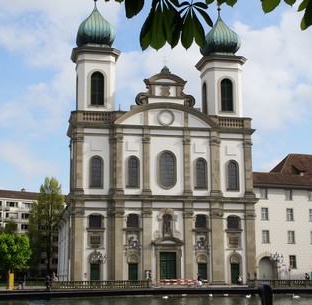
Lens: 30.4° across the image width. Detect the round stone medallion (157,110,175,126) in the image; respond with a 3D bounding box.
[{"bbox_3d":[1.527,-5.162,86.761,2.600,2.600,0.300,2,-11,-10],"label":"round stone medallion"}]

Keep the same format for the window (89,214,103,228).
[{"bbox_3d":[-9.040,10.289,85.818,2.055,2.157,0.500,2,-12,-10],"label":"window"}]

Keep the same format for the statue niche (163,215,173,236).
[{"bbox_3d":[1.690,10.732,84.093,1.488,3.225,0.800,2,-12,-10],"label":"statue niche"}]

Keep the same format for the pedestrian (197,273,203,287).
[{"bbox_3d":[5.609,16.339,73.500,0.600,1.720,0.500,2,-12,-10],"label":"pedestrian"}]

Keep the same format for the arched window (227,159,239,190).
[{"bbox_3d":[12.142,3.689,91.198,2.117,4.876,0.500,2,-12,-10],"label":"arched window"}]

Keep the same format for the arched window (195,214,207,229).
[{"bbox_3d":[6.840,10.540,87.720,1.952,2.160,0.500,2,-12,-10],"label":"arched window"}]

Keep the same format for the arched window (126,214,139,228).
[{"bbox_3d":[-3.343,9.954,83.131,1.823,2.062,0.400,2,-12,-10],"label":"arched window"}]

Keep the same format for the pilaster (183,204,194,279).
[{"bbox_3d":[4.759,13.197,83.657,1.566,11.069,0.500,2,-12,-10],"label":"pilaster"}]

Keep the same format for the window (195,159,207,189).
[{"bbox_3d":[6.947,3.331,89.279,2.115,5.027,0.500,2,-12,-10],"label":"window"}]

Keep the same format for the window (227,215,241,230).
[{"bbox_3d":[11.711,10.609,86.785,2.122,2.287,0.400,2,-12,-10],"label":"window"}]

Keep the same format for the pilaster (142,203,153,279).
[{"bbox_3d":[-1.222,13.342,85.299,1.349,12.344,0.600,2,-12,-10],"label":"pilaster"}]

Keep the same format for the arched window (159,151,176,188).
[{"bbox_3d":[1.698,2.616,85.633,2.901,5.903,0.400,2,-12,-10],"label":"arched window"}]

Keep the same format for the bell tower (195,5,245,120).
[{"bbox_3d":[11.222,-15.531,99.323,7.500,21.800,7.500,2,-12,-10],"label":"bell tower"}]

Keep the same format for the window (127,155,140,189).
[{"bbox_3d":[-3.482,3.041,87.385,2.102,4.935,0.500,2,-12,-10],"label":"window"}]

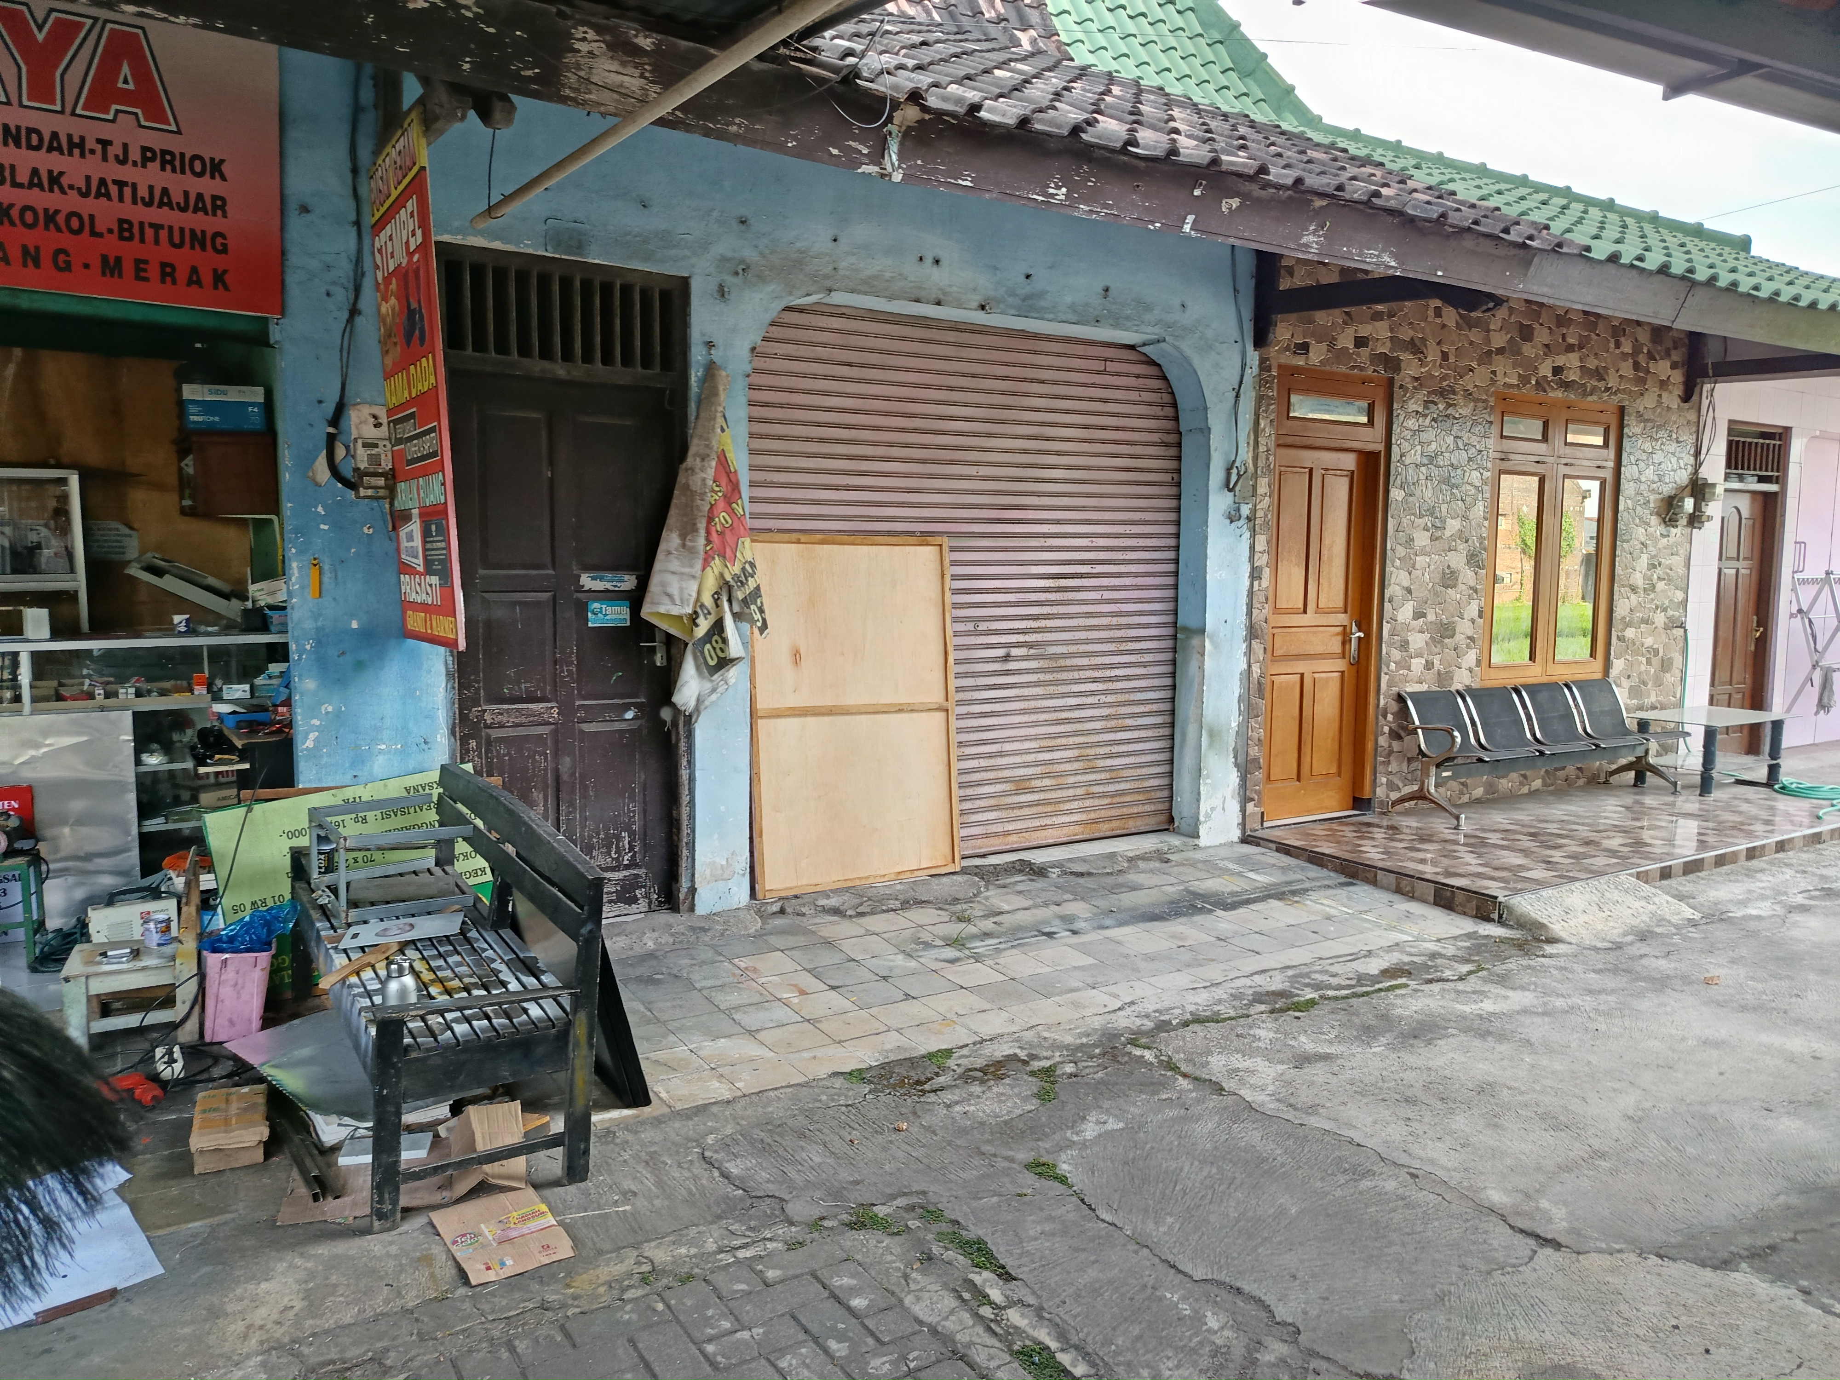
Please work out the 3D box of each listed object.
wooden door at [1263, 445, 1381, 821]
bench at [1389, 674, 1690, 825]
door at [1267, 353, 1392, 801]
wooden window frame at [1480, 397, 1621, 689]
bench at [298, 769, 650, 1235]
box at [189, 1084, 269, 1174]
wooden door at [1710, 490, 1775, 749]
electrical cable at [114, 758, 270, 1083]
[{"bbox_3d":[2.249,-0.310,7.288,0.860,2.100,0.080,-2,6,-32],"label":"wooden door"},{"bbox_3d":[3.909,0.340,7.829,2.420,0.760,0.650,-2,6,-32],"label":"bench"},{"bbox_3d":[2.270,-0.523,7.258,0.950,2.510,0.130,-2,6,-32],"label":"door"},{"bbox_3d":[4.093,-0.960,8.351,1.420,1.830,0.110,-2,6,-32],"label":"wooden window frame"},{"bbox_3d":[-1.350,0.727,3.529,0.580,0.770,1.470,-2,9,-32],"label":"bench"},{"bbox_3d":[-1.752,1.109,3.235,0.160,0.095,0.270,-2,6,-32],"label":"box"},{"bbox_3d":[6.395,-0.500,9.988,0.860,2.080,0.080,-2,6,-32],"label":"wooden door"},{"bbox_3d":[-2.158,0.646,3.792,0.400,0.880,0.380,-2,6,-32],"label":"electrical cable"}]

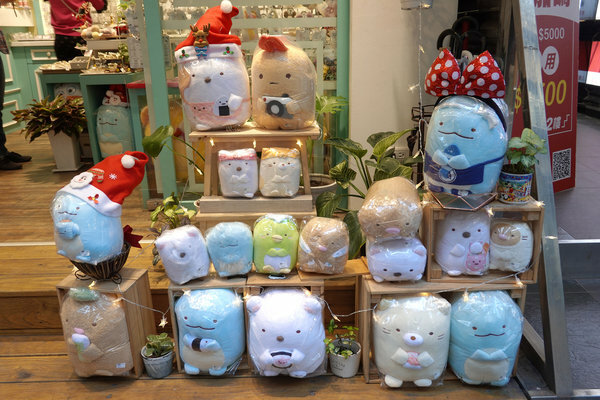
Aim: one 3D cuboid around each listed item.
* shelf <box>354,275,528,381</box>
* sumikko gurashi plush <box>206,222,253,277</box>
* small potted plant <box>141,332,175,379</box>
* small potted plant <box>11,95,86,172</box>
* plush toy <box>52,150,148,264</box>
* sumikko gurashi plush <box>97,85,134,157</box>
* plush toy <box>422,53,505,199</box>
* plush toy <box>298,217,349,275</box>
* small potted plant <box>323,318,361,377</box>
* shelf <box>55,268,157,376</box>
[{"bbox_3d":[0.464,0.417,1.743,0.500,0.338,0.157,-2,18,-2],"label":"shelf"},{"bbox_3d":[-0.237,0.168,1.748,0.146,0.175,0.117,-10,19,-3],"label":"sumikko gurashi plush"},{"bbox_3d":[-0.486,0.528,1.779,0.114,0.150,0.114,-1,18,0],"label":"small potted plant"},{"bbox_3d":[-1.748,-0.480,3.754,0.504,0.515,0.448,-1,18,0],"label":"small potted plant"},{"bbox_3d":[-0.592,0.024,1.539,0.238,0.330,0.215,12,12,17],"label":"plush toy"},{"bbox_3d":[-1.380,-0.577,3.915,0.245,0.521,0.190,-1,16,3],"label":"sumikko gurashi plush"},{"bbox_3d":[0.471,-0.221,1.476,0.225,0.405,0.175,9,19,32],"label":"plush toy"},{"bbox_3d":[0.072,0.138,1.582,0.153,0.170,0.122,-1,16,2],"label":"plush toy"},{"bbox_3d":[0.149,0.497,1.756,0.121,0.193,0.115,-1,18,0],"label":"small potted plant"},{"bbox_3d":[-0.664,0.424,1.818,0.247,0.330,0.168,2,19,10],"label":"shelf"}]

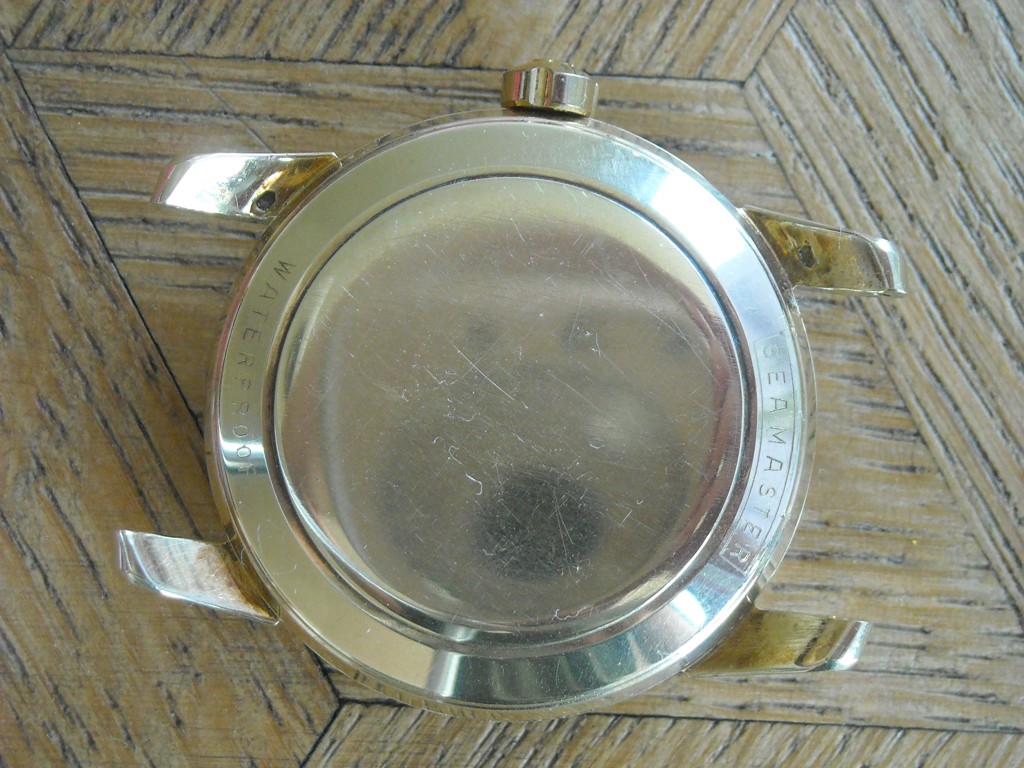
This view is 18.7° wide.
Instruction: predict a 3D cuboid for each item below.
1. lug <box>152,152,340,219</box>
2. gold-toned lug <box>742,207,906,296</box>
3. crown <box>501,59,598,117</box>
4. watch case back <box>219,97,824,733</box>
[{"bbox_3d":[-0.015,-0.012,0.175,0.010,0.004,0.004,7,86,1],"label":"lug"},{"bbox_3d":[0.018,-0.007,0.175,0.010,0.004,0.004,7,86,1],"label":"gold-toned lug"},{"bbox_3d":[0.002,-0.017,0.176,0.005,0.005,0.003,7,86,1],"label":"crown"},{"bbox_3d":[0.000,0.002,0.173,0.033,0.003,0.033,0,86,0],"label":"watch case back"}]

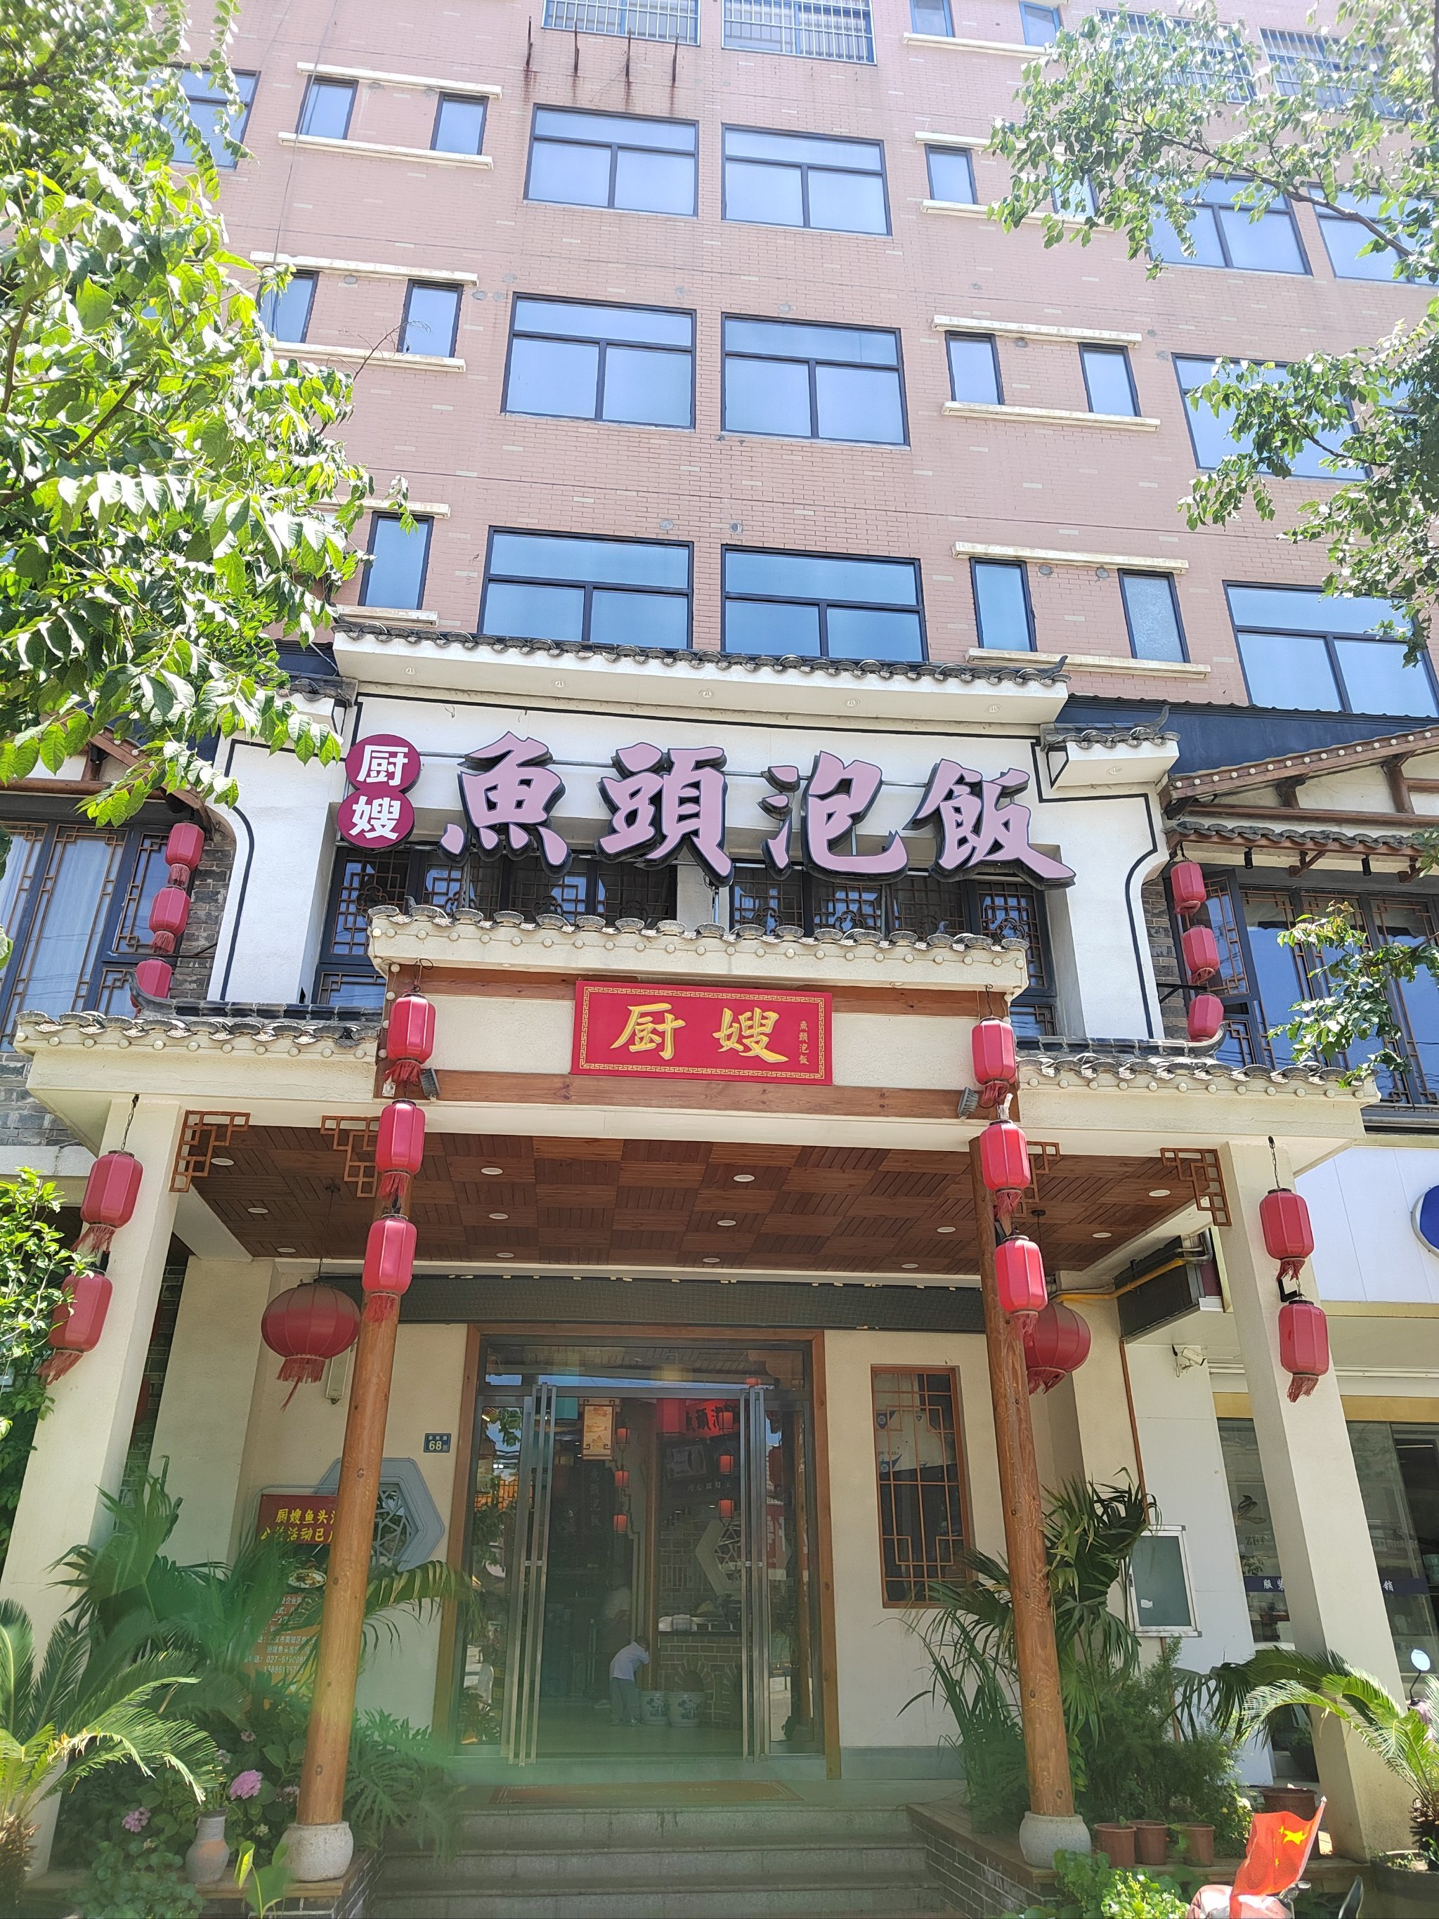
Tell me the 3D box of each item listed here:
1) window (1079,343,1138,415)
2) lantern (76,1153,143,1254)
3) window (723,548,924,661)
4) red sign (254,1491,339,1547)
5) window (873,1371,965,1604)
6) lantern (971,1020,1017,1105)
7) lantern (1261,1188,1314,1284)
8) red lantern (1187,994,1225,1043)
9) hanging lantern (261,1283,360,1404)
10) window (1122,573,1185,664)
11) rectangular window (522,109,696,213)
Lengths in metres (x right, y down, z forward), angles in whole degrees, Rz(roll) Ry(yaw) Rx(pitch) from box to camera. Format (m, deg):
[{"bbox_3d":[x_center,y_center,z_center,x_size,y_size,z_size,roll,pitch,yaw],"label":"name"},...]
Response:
[{"bbox_3d":[4.436,-6.557,14.557,0.557,1.160,0.120,3,-27,-5],"label":"window"},{"bbox_3d":[-2.985,1.185,6.214,0.250,0.490,0.250,3,-27,-5],"label":"lantern"},{"bbox_3d":[0.996,-3.157,12.057,1.947,1.740,0.120,3,-26,-5],"label":"window"},{"bbox_3d":[-2.589,3.546,8.069,0.666,0.311,0.040,3,-27,-5],"label":"red sign"},{"bbox_3d":[1.441,3.736,9.102,0.639,1.591,0.100,3,-26,-5],"label":"window"},{"bbox_3d":[1.459,0.550,6.779,0.240,0.443,0.240,3,-27,-5],"label":"lantern"},{"bbox_3d":[3.315,1.603,7.435,0.260,0.544,0.260,3,-26,-5],"label":"lantern"},{"bbox_3d":[3.799,0.495,9.958,0.287,0.487,0.287,3,-26,-5],"label":"red lantern"},{"bbox_3d":[-2.373,2.189,7.392,0.574,0.607,0.574,3,-26,-5],"label":"hanging lantern"},{"bbox_3d":[4.235,-3.317,12.458,0.561,1.155,0.100,3,-26,-5],"label":"window"},{"bbox_3d":[-1.200,-9.146,14.634,1.931,1.759,0.100,3,-26,-5],"label":"rectangular window"}]

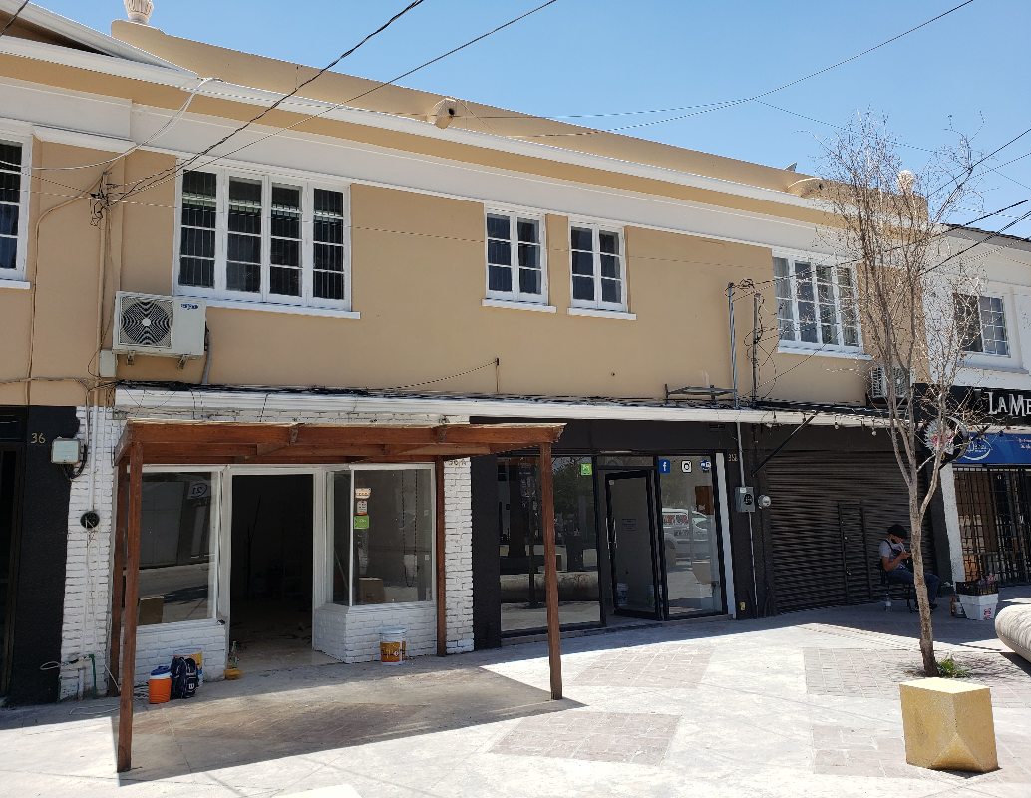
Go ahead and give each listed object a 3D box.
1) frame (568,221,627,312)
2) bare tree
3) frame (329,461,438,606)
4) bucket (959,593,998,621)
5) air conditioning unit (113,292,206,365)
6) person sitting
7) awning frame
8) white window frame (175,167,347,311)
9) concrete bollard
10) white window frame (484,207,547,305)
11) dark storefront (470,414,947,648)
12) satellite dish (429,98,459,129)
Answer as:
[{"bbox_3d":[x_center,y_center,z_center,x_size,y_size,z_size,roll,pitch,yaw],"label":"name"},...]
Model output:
[{"bbox_3d":[1.108,-1.742,10.694,0.885,1.160,0.120,2,-8,-27],"label":"frame"},{"bbox_3d":[3.619,-0.158,7.665,1.350,5.440,1.350,2,-8,-27],"label":"bare tree"},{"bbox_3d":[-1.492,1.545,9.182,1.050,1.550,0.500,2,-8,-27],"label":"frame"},{"bbox_3d":[6.007,2.694,10.370,0.330,0.330,0.330,1,-8,-19],"label":"bucket"},{"bbox_3d":[-3.485,-0.693,7.826,0.810,0.580,0.320,2,-8,-27],"label":"air conditioning unit"},{"bbox_3d":[5.561,2.400,11.406,0.780,1.200,0.500,-7,-9,38],"label":"person sitting"},{"bbox_3d":[-1.670,1.503,7.309,3.560,2.360,2.530,2,-8,-27],"label":"awning frame"},{"bbox_3d":[-2.719,-1.733,8.739,1.855,1.450,0.120,2,-8,-27],"label":"white window frame"},{"bbox_3d":[2.722,2.044,5.027,0.350,0.460,0.350,2,-8,-25],"label":"concrete bollard"},{"bbox_3d":[0.011,-1.780,10.139,0.880,1.160,0.120,2,-8,-27],"label":"white window frame"},{"bbox_3d":[3.317,1.702,11.390,8.650,2.710,0.450,2,-8,-27],"label":"dark storefront"},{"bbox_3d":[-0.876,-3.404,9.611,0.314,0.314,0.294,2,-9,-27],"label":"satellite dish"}]

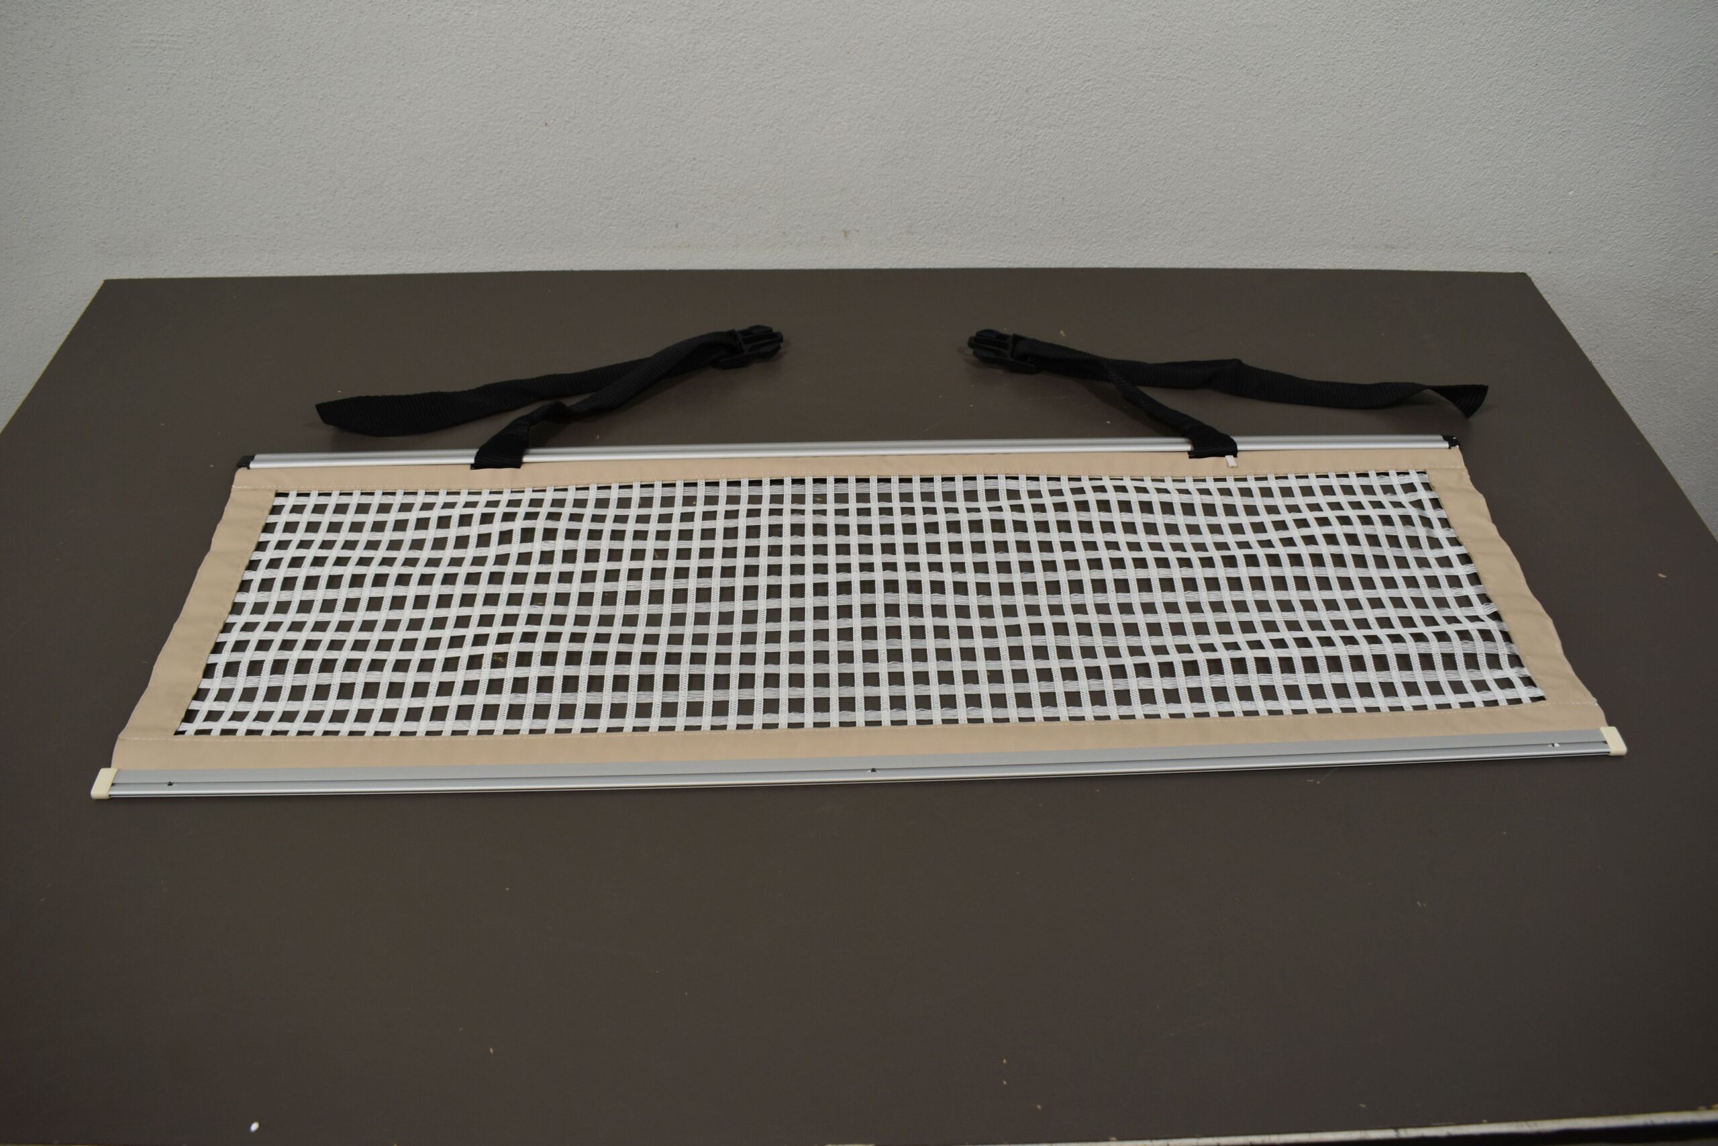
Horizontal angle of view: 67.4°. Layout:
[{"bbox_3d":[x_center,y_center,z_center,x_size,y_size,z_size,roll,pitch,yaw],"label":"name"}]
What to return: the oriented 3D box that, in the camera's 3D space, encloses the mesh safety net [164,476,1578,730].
[{"bbox_3d":[0.009,0.010,1.020,0.998,0.011,0.257,-1,46,-3],"label":"mesh safety net"}]

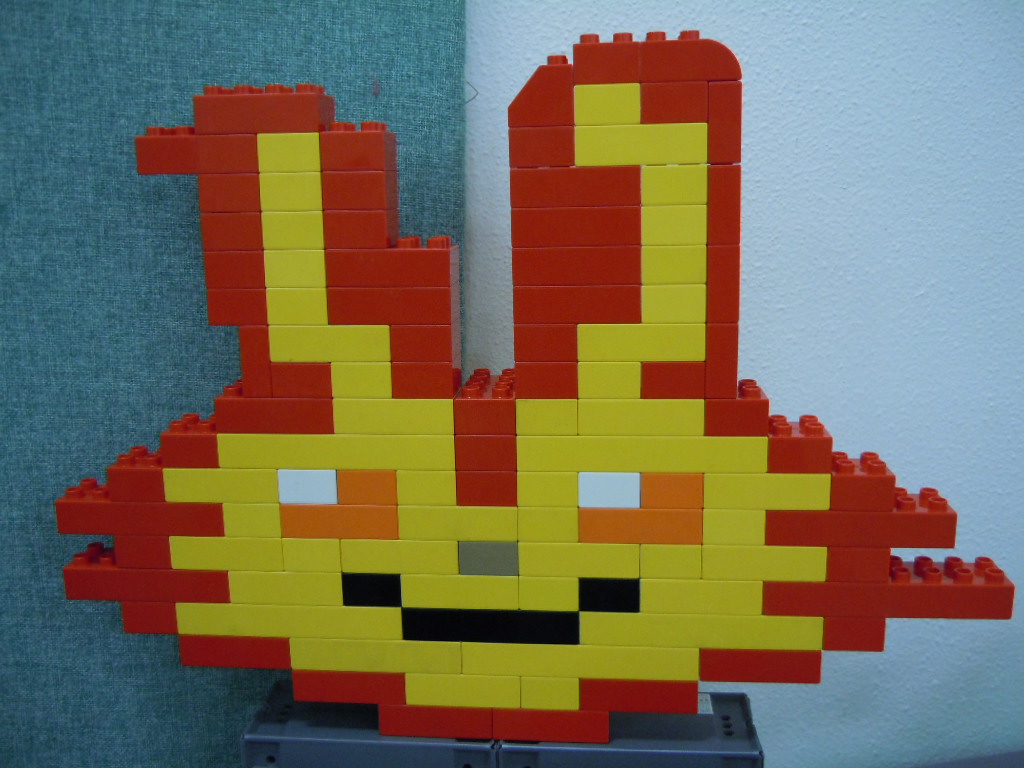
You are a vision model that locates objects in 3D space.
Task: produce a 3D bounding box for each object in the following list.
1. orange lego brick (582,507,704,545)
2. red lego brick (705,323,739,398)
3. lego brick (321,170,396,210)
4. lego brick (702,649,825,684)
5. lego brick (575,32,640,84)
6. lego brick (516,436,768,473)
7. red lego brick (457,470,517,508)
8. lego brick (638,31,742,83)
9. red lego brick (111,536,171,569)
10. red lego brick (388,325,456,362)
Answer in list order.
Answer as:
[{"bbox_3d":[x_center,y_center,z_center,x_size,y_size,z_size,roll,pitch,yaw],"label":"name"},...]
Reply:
[{"bbox_3d":[0.068,0.069,0.538,0.064,0.021,0.032,0,11,6],"label":"orange lego brick"},{"bbox_3d":[0.106,-0.015,0.516,0.016,0.040,0.032,0,10,6],"label":"red lego brick"},{"bbox_3d":[-0.077,-0.100,0.518,0.032,0.021,0.032,0,10,6],"label":"lego brick"},{"bbox_3d":[0.134,0.146,0.549,0.064,0.021,0.032,0,11,6],"label":"lego brick"},{"bbox_3d":[0.048,-0.158,0.496,0.032,0.024,0.032,0,11,7],"label":"lego brick"},{"bbox_3d":[0.068,0.032,0.530,0.128,0.021,0.032,0,11,6],"label":"lego brick"},{"bbox_3d":[-0.012,0.052,0.545,0.032,0.021,0.032,0,11,6],"label":"red lego brick"},{"bbox_3d":[0.087,-0.158,0.492,0.048,0.024,0.032,0,10,6],"label":"lego brick"},{"bbox_3d":[-0.202,0.089,0.571,0.032,0.021,0.032,0,11,6],"label":"red lego brick"},{"bbox_3d":[-0.045,-0.025,0.531,0.032,0.020,0.032,0,11,5],"label":"red lego brick"}]

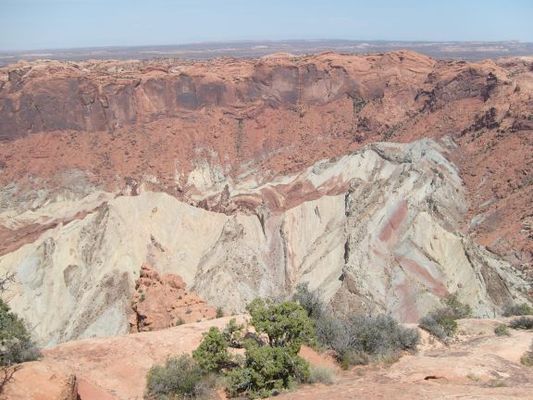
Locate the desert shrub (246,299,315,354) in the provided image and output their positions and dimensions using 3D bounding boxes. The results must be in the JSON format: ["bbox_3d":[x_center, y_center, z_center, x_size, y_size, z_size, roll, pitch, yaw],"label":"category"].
[{"bbox_3d":[0.252,2.277,9.700,1.200,1.020,1.050,0,16,0],"label":"desert shrub"}]

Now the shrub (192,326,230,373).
[{"bbox_3d":[-0.959,2.607,9.400,0.660,0.820,0.650,0,16,0],"label":"shrub"}]

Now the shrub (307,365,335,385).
[{"bbox_3d":[0.902,2.914,9.000,0.460,0.300,0.420,0,16,0],"label":"shrub"}]

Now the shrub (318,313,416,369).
[{"bbox_3d":[1.911,2.685,10.300,1.950,1.020,1.250,0,16,0],"label":"shrub"}]

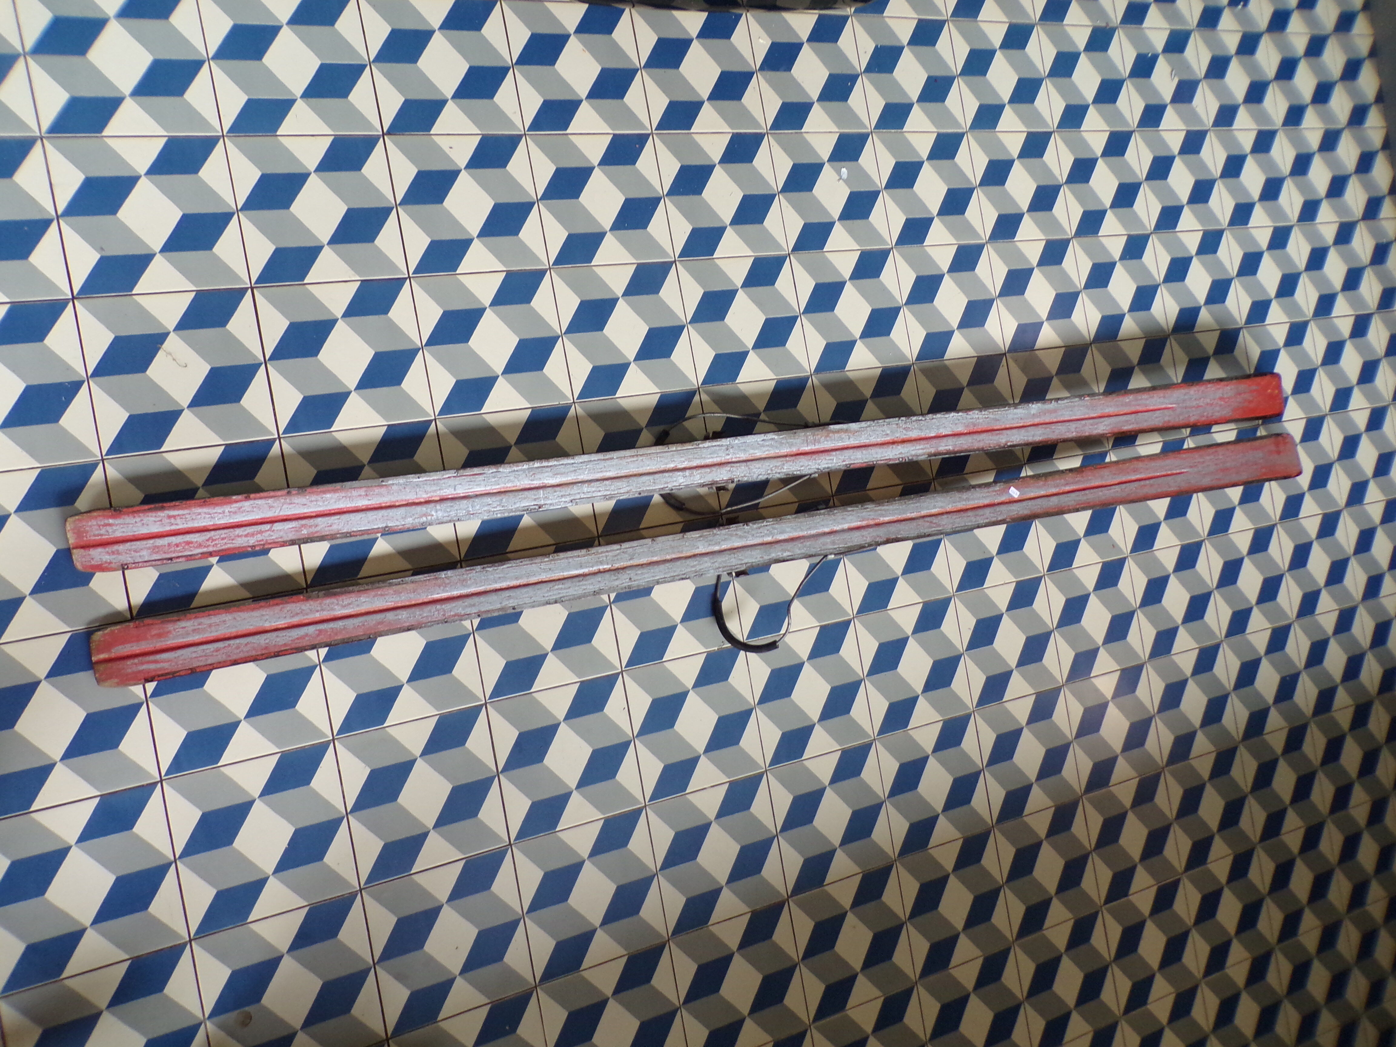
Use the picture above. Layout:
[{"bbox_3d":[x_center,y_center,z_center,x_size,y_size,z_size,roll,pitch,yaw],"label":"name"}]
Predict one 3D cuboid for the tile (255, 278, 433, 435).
[{"bbox_3d":[-0.474,-0.227,1.307,0.198,0.012,0.198,-10,90,-22],"label":"tile"}]

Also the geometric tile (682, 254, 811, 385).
[{"bbox_3d":[0.073,-0.322,1.537,0.199,0.012,0.199,-10,90,-22],"label":"geometric tile"}]

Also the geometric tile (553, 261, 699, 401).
[{"bbox_3d":[-0.107,-0.292,1.460,0.198,0.012,0.198,-10,90,-22],"label":"geometric tile"}]

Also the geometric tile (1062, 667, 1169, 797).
[{"bbox_3d":[0.758,0.371,1.764,0.199,0.012,0.199,-10,90,-22],"label":"geometric tile"}]

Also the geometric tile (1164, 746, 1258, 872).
[{"bbox_3d":[0.973,0.535,1.841,0.200,0.015,0.200,-10,90,-22],"label":"geometric tile"}]

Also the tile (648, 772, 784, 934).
[{"bbox_3d":[0.029,0.498,1.459,0.200,0.015,0.200,-10,90,-22],"label":"tile"}]

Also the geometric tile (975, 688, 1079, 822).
[{"bbox_3d":[0.575,0.403,1.690,0.200,0.012,0.200,-10,90,-22],"label":"geometric tile"}]

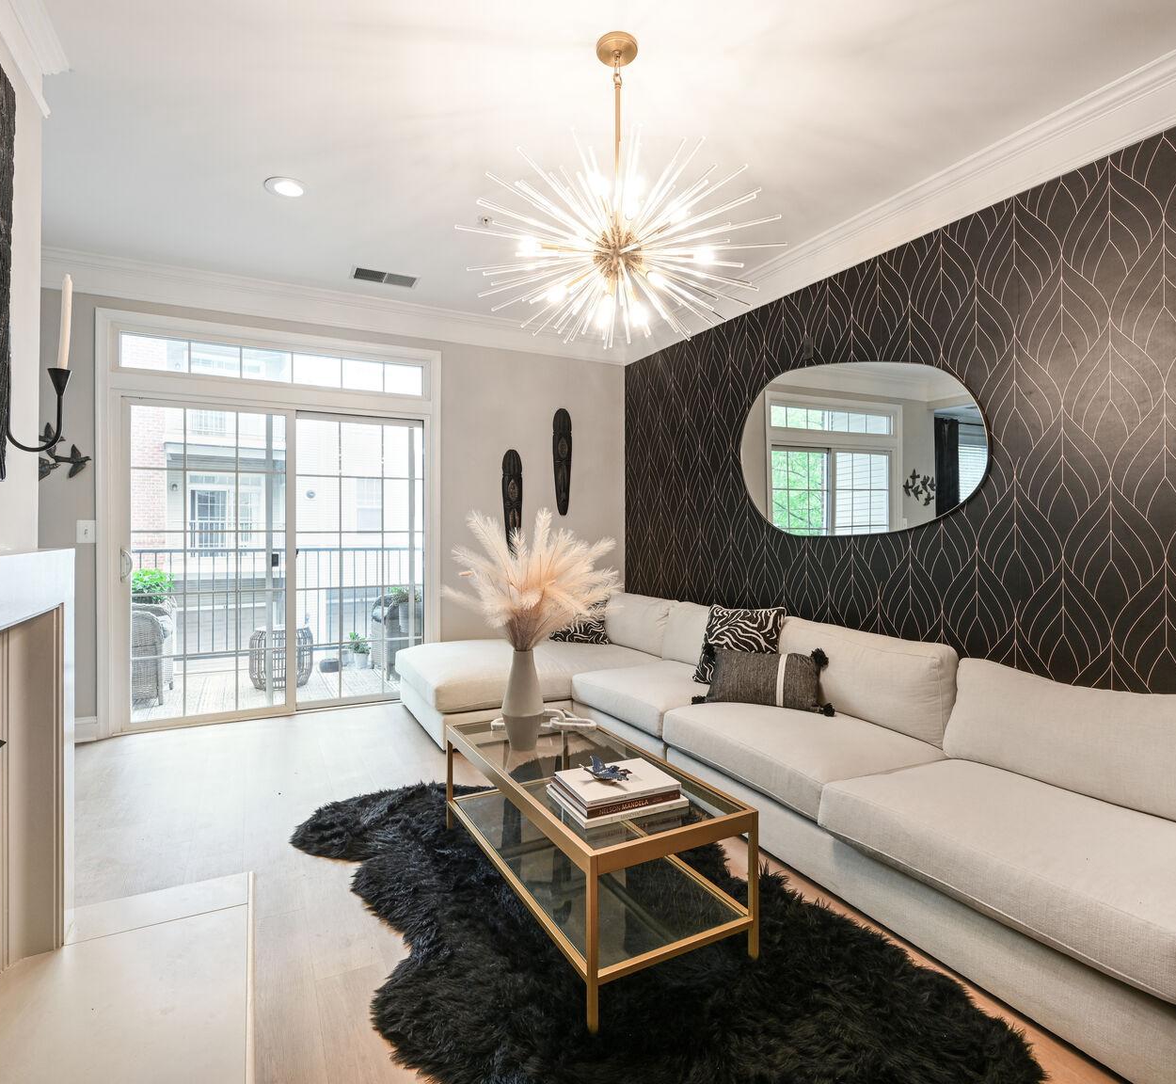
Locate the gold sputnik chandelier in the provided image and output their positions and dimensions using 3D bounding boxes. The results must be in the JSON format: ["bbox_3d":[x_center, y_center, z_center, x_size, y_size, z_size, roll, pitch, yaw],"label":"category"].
[{"bbox_3d":[0.090,-1.104,1.990,0.970,0.900,0.970,0,1,-27],"label":"gold sputnik chandelier"}]

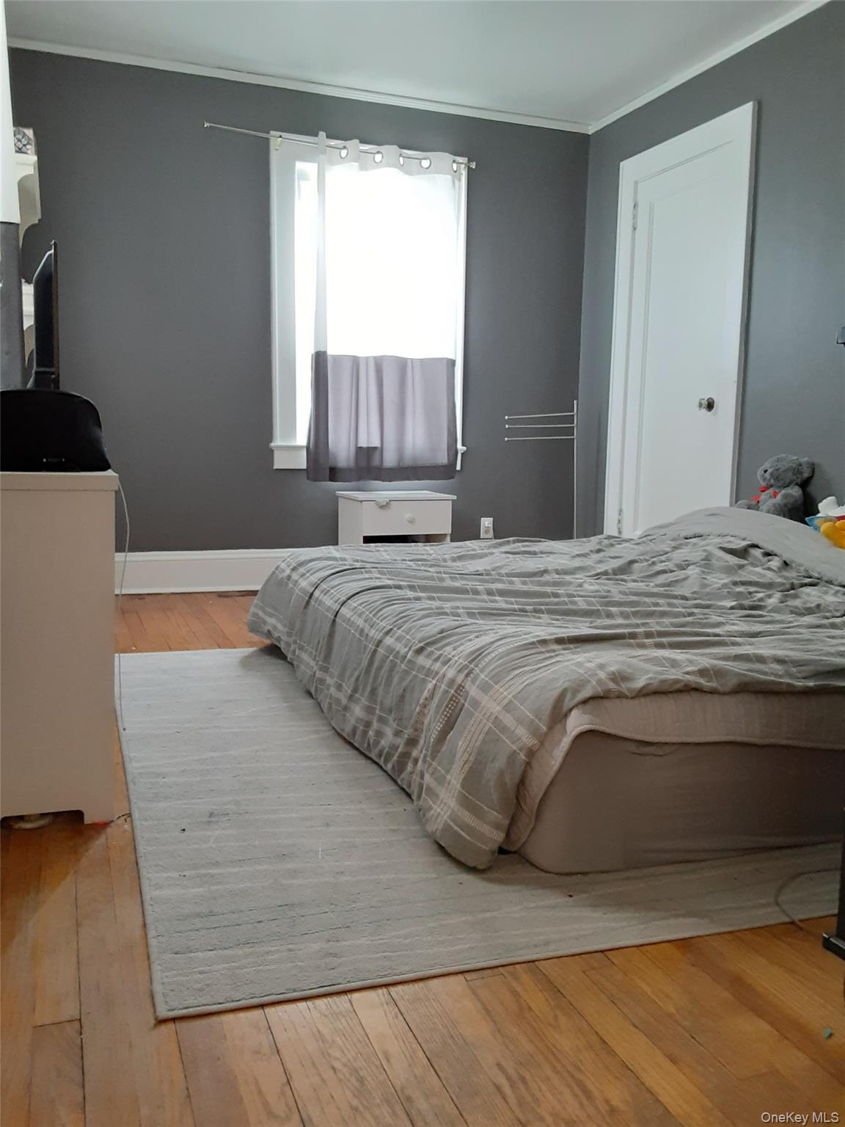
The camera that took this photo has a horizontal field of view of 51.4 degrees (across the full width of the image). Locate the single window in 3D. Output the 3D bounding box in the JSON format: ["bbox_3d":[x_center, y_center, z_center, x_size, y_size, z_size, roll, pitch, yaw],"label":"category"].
[{"bbox_3d":[-0.255,-1.286,4.473,1.020,1.610,0.120,-1,8,-19],"label":"single window"}]

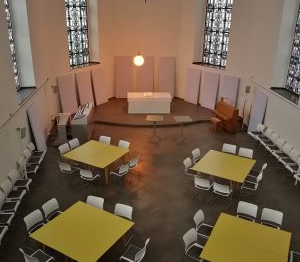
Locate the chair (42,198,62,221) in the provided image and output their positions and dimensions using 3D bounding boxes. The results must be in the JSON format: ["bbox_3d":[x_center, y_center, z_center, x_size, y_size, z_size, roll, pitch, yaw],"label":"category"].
[{"bbox_3d":[-2.359,2.237,7.908,0.530,0.830,0.500,11,23,25],"label":"chair"}]

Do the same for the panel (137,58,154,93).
[{"bbox_3d":[-0.267,-3.222,18.945,0.970,2.450,0.080,0,17,-2],"label":"panel"}]

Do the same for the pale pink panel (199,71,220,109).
[{"bbox_3d":[3.299,-2.246,17.204,0.080,1.980,1.000,-13,25,-39],"label":"pale pink panel"}]

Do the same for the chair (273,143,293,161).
[{"bbox_3d":[4.749,0.868,11.305,0.535,0.785,0.495,0,21,-3],"label":"chair"}]

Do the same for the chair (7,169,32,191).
[{"bbox_3d":[-3.906,1.624,9.450,0.530,0.830,0.500,-1,21,-4],"label":"chair"}]

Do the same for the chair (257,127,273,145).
[{"bbox_3d":[4.820,0.356,13.193,0.530,0.830,0.500,-2,21,-7],"label":"chair"}]

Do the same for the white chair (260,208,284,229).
[{"bbox_3d":[2.957,2.459,7.704,0.490,0.816,0.520,11,23,23],"label":"white chair"}]

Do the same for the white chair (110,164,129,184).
[{"bbox_3d":[-0.931,1.357,9.883,0.510,0.830,0.500,14,24,30],"label":"white chair"}]

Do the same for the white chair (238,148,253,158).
[{"bbox_3d":[3.357,1.102,11.161,0.500,0.830,0.530,12,24,28],"label":"white chair"}]

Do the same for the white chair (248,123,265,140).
[{"bbox_3d":[4.850,0.171,14.233,0.510,0.800,0.510,-5,21,-15],"label":"white chair"}]

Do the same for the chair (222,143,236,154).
[{"bbox_3d":[2.862,0.974,11.574,0.490,0.816,0.520,12,23,26],"label":"chair"}]

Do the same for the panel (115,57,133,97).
[{"bbox_3d":[-1.626,-3.340,19.715,1.040,2.580,0.070,-1,15,-4],"label":"panel"}]

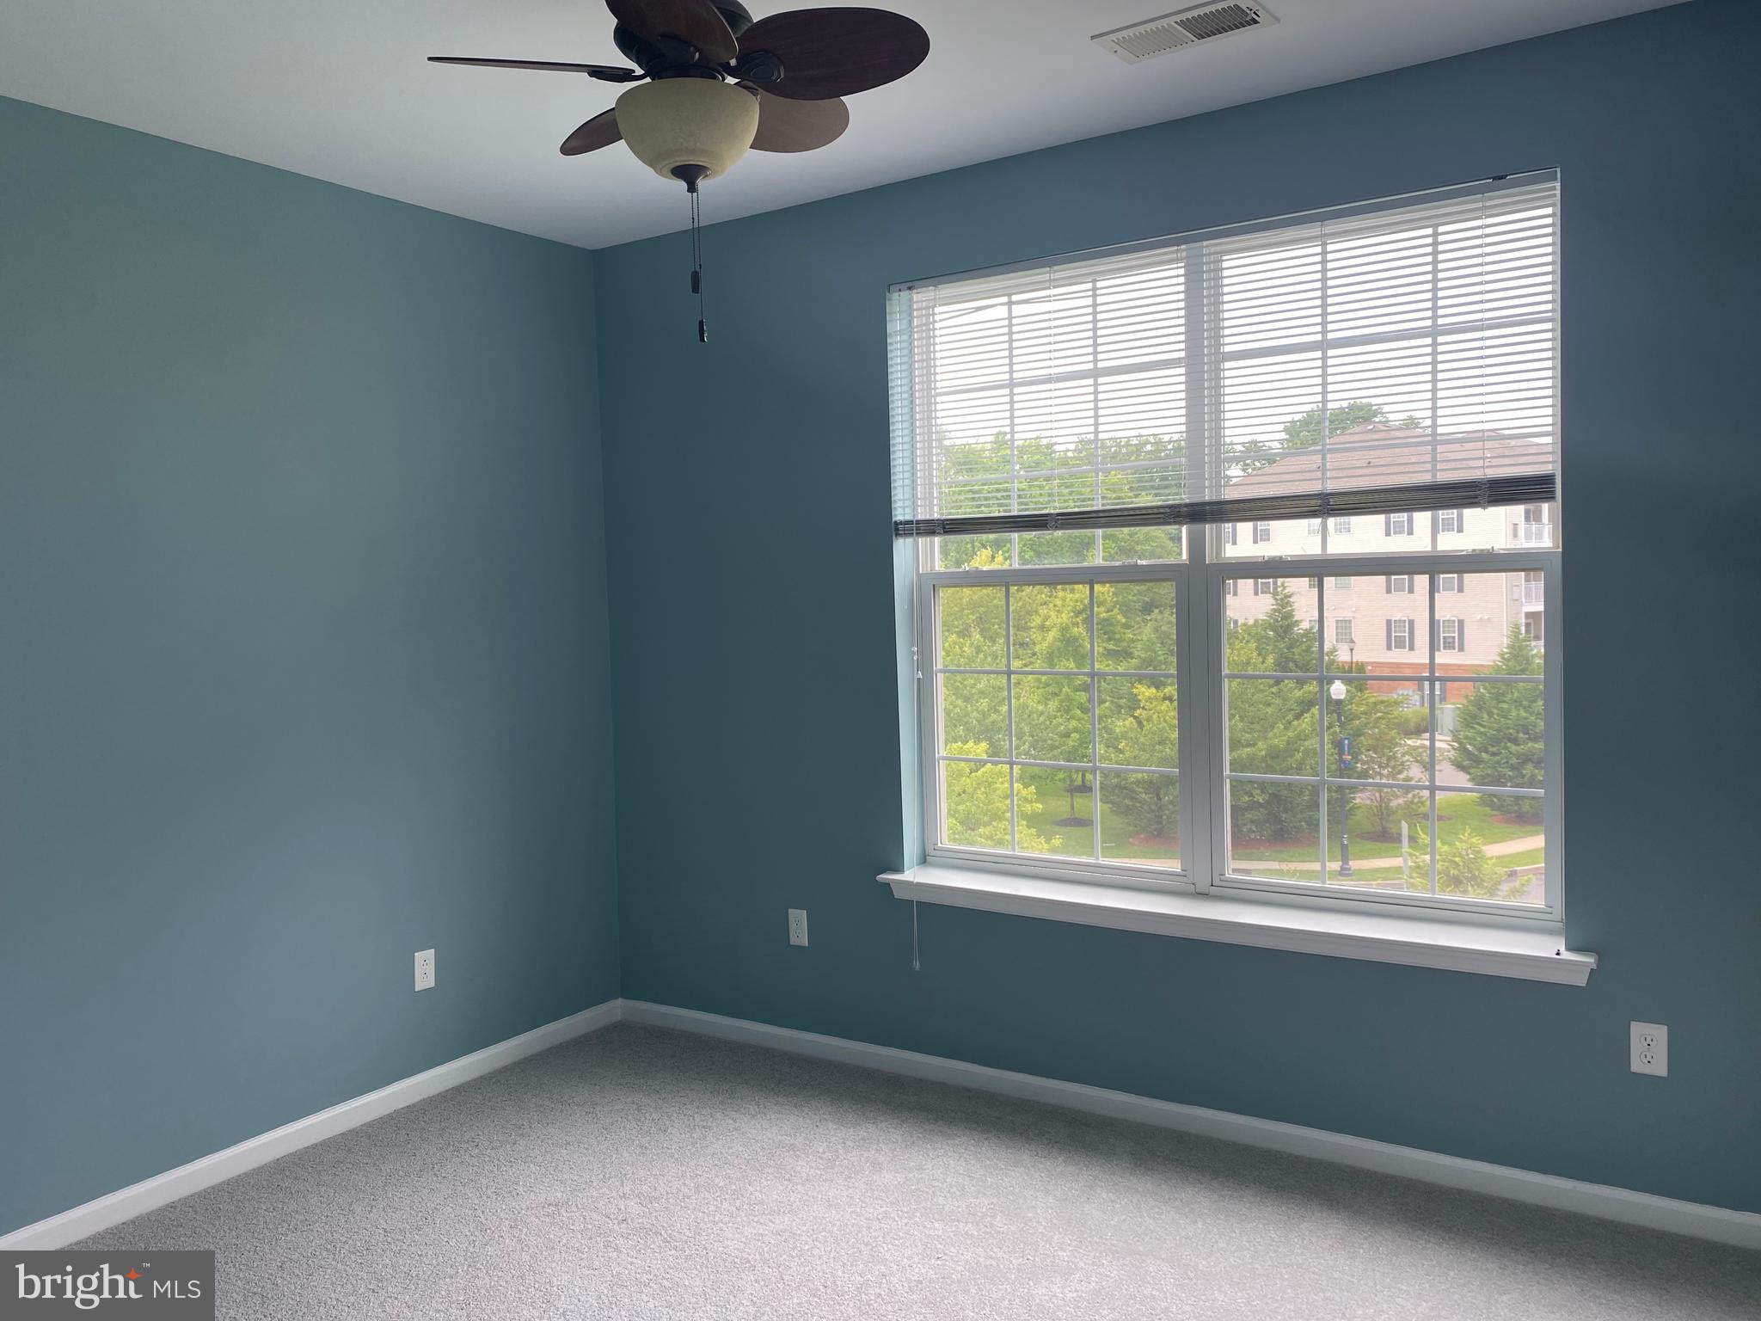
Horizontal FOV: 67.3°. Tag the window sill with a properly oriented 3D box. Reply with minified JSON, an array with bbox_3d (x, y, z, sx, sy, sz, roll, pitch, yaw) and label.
[{"bbox_3d":[0.849,0.695,3.587,1.934,0.076,0.175,1,4,33],"label":"window sill"}]

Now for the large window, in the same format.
[{"bbox_3d":[0.843,-0.237,3.572,1.804,1.767,0.130,1,4,33],"label":"large window"}]

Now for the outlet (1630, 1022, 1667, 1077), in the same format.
[{"bbox_3d":[1.729,0.876,2.976,0.070,0.115,0.008,1,4,33],"label":"outlet"}]

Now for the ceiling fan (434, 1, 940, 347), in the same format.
[{"bbox_3d":[-0.359,-0.969,2.504,0.920,0.723,0.920,1,4,33],"label":"ceiling fan"}]

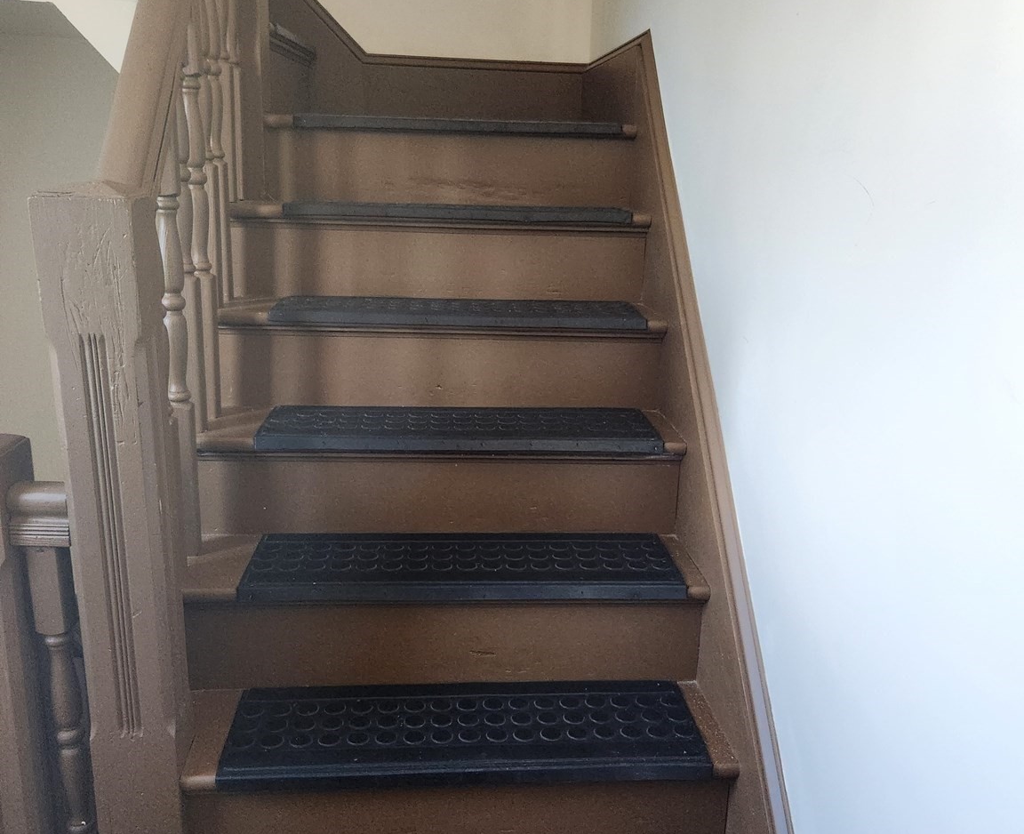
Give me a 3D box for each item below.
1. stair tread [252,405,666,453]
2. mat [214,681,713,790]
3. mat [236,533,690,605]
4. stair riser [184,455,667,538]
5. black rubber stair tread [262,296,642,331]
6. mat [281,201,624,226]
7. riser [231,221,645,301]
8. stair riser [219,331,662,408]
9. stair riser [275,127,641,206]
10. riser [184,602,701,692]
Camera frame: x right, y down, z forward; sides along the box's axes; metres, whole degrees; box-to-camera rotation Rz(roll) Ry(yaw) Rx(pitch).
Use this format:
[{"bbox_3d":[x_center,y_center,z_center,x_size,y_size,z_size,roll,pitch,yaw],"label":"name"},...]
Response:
[{"bbox_3d":[-0.097,0.022,1.784,0.755,0.027,0.238,0,15,-4],"label":"stair tread"},{"bbox_3d":[-0.072,0.514,1.486,0.755,0.027,0.238,0,15,-4],"label":"mat"},{"bbox_3d":[-0.085,0.267,1.636,0.755,0.027,0.238,0,15,-4],"label":"mat"},{"bbox_3d":[-0.152,0.139,1.727,0.950,0.172,0.020,0,15,-4],"label":"stair riser"},{"bbox_3d":[-0.109,-0.223,1.929,0.755,0.027,0.238,0,15,-4],"label":"black rubber stair tread"},{"bbox_3d":[-0.121,-0.471,2.080,0.755,0.027,0.238,0,15,-4],"label":"mat"},{"bbox_3d":[-0.176,-0.353,2.023,0.959,0.175,0.020,0,15,-4],"label":"riser"},{"bbox_3d":[-0.161,-0.105,1.872,0.948,0.174,0.020,0,15,-4],"label":"stair riser"},{"bbox_3d":[-0.141,-0.596,2.171,0.882,0.170,0.020,0,15,-4],"label":"stair riser"},{"bbox_3d":[-0.123,0.385,1.581,0.911,0.174,0.020,0,15,-4],"label":"riser"}]

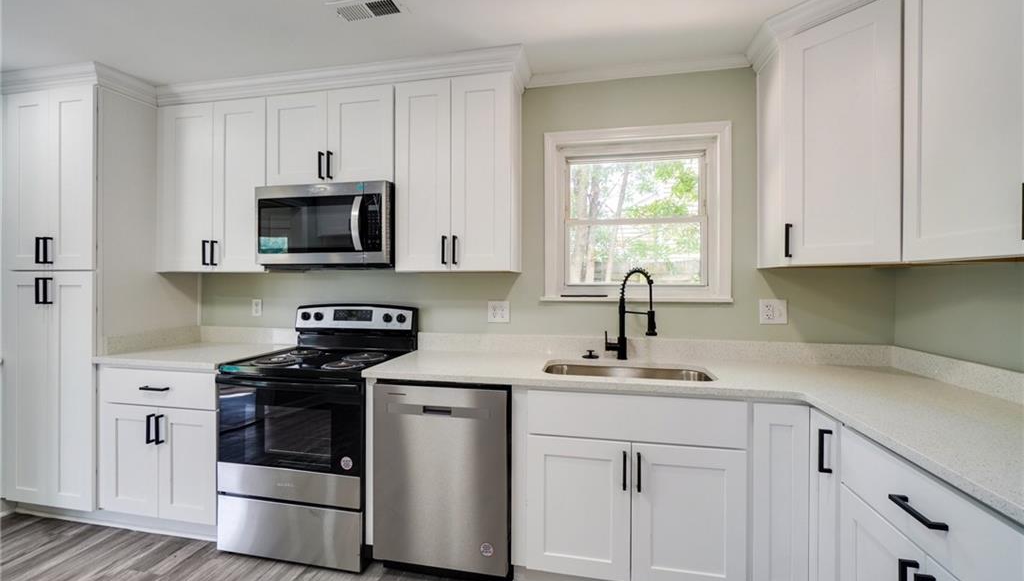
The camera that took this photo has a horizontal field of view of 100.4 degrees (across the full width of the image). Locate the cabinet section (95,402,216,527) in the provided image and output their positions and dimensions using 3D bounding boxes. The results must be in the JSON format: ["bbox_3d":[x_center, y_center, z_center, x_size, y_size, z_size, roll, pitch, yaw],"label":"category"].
[{"bbox_3d":[-1.713,0.851,2.421,0.721,0.559,0.610,0,1,12],"label":"cabinet section"}]

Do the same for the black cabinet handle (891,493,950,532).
[{"bbox_3d":[0.947,0.518,0.996,0.035,0.013,0.137,0,1,12],"label":"black cabinet handle"}]

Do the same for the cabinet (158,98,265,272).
[{"bbox_3d":[-1.678,-0.585,2.579,0.735,0.968,0.324,0,1,12],"label":"cabinet"}]

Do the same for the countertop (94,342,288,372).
[{"bbox_3d":[-1.719,0.360,2.417,0.758,0.030,0.630,0,1,12],"label":"countertop"}]

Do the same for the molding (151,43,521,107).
[{"bbox_3d":[-0.988,-1.121,2.405,2.176,0.108,0.325,0,1,12],"label":"molding"}]

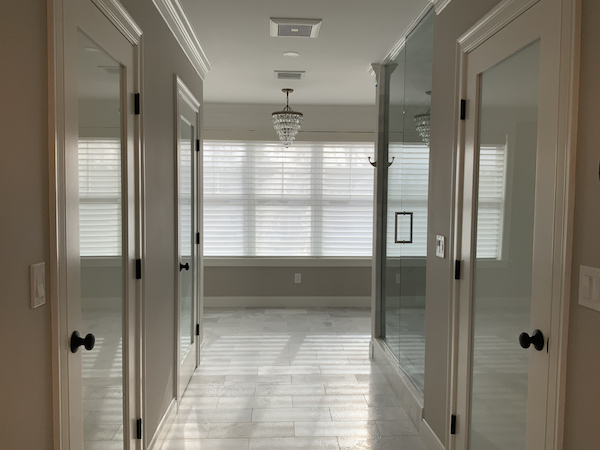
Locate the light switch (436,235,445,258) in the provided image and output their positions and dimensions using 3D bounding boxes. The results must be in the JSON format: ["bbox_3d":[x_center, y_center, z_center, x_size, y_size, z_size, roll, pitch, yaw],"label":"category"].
[{"bbox_3d":[0.740,0.114,2.650,0.010,0.115,0.117,1,3,-3],"label":"light switch"}]

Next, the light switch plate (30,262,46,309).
[{"bbox_3d":[-0.713,0.164,1.371,0.011,0.115,0.071,1,3,-3],"label":"light switch plate"}]

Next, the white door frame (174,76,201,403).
[{"bbox_3d":[-0.854,0.116,3.661,0.110,2.148,0.948,1,3,-3],"label":"white door frame"}]

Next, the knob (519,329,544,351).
[{"bbox_3d":[0.770,0.387,1.682,0.062,0.067,0.067,1,3,-3],"label":"knob"}]

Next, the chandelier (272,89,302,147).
[{"bbox_3d":[-0.136,-1.159,5.479,0.334,0.615,0.334,1,3,-3],"label":"chandelier"}]

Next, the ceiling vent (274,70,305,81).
[{"bbox_3d":[-0.094,-1.415,4.776,0.286,0.020,0.305,1,3,-3],"label":"ceiling vent"}]

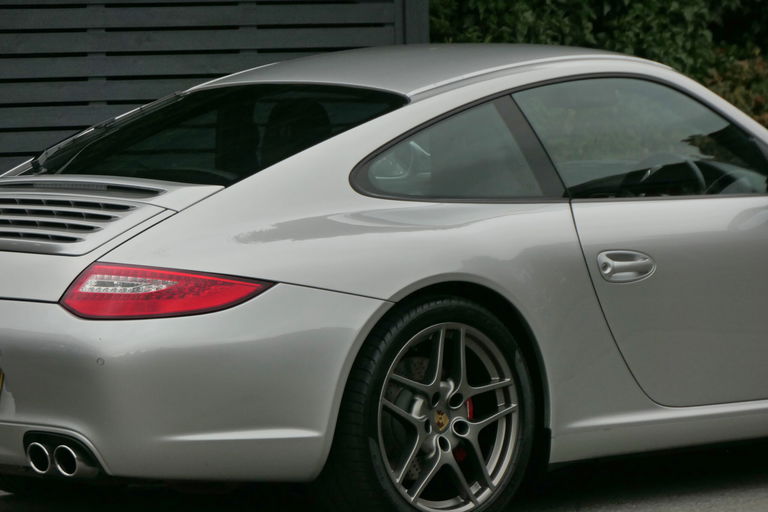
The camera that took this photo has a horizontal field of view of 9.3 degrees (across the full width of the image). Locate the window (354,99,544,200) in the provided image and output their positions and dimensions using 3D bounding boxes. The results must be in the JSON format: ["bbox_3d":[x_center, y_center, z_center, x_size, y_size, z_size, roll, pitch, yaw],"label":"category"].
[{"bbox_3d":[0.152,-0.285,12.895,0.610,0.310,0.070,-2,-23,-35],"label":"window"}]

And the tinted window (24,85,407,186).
[{"bbox_3d":[-0.488,-0.345,13.169,0.740,0.090,0.950,-27,20,-38],"label":"tinted window"}]

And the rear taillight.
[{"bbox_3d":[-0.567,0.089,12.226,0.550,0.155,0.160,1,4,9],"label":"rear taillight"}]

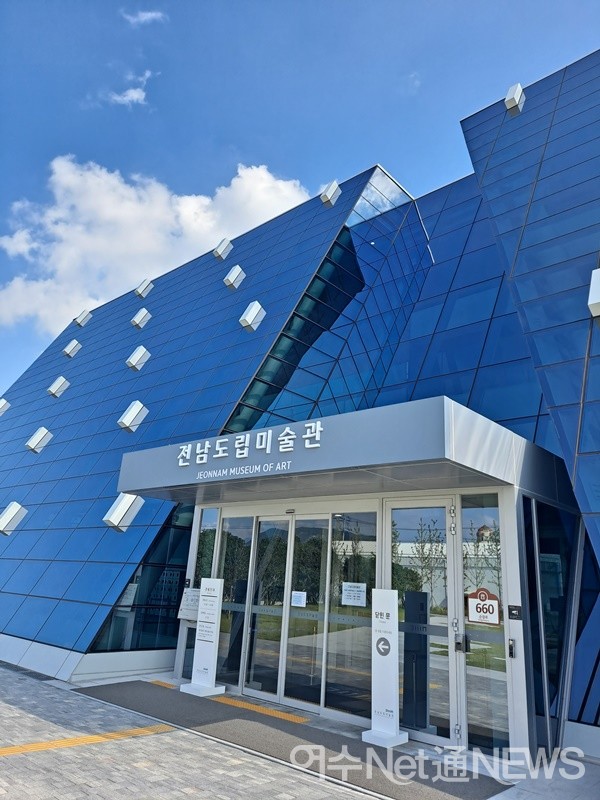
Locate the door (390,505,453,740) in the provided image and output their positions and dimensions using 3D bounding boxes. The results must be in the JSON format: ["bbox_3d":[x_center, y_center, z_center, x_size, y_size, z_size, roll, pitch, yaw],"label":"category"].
[{"bbox_3d":[1.535,2.726,7.141,0.999,2.848,0.060,-12,-24,39],"label":"door"}]

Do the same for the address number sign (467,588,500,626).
[{"bbox_3d":[2.187,2.458,6.628,0.374,0.396,0.030,-12,-24,39],"label":"address number sign"}]

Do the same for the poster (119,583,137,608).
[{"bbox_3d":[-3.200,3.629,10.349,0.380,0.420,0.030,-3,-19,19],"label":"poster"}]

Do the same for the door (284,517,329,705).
[{"bbox_3d":[0.097,3.098,8.307,0.794,2.708,0.060,-12,-24,39],"label":"door"}]

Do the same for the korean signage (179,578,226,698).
[{"bbox_3d":[-1.478,3.776,8.957,0.460,1.680,0.460,-12,-24,39],"label":"korean signage"}]

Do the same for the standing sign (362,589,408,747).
[{"bbox_3d":[1.048,3.210,6.782,0.370,1.680,0.440,-12,-24,39],"label":"standing sign"}]

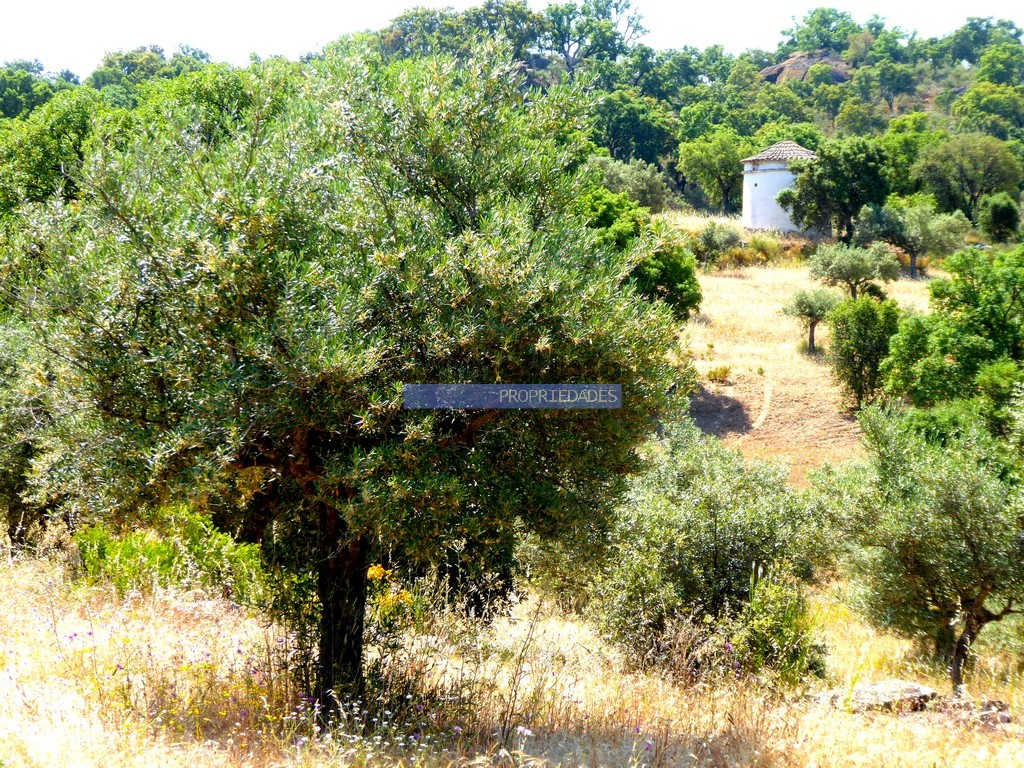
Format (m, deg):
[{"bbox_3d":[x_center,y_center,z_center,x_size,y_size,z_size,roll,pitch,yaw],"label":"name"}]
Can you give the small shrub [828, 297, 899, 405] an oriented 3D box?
[{"bbox_3d":[8.730,-0.807,72.000,1.838,2.732,1.746,0,0,0],"label":"small shrub"}]

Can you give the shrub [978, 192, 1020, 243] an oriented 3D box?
[{"bbox_3d":[23.206,-7.926,138.000,1.999,2.380,1.999,0,0,0],"label":"shrub"}]

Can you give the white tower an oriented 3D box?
[{"bbox_3d":[13.019,-9.239,137.000,4.442,4.537,4.442,0,0,0],"label":"white tower"}]

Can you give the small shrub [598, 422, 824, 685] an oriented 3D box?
[{"bbox_3d":[1.575,1.321,23.000,1.841,2.063,1.749,0,0,0],"label":"small shrub"}]

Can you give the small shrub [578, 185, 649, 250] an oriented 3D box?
[{"bbox_3d":[3.571,-5.717,102.000,2.463,2.604,2.463,0,0,0],"label":"small shrub"}]

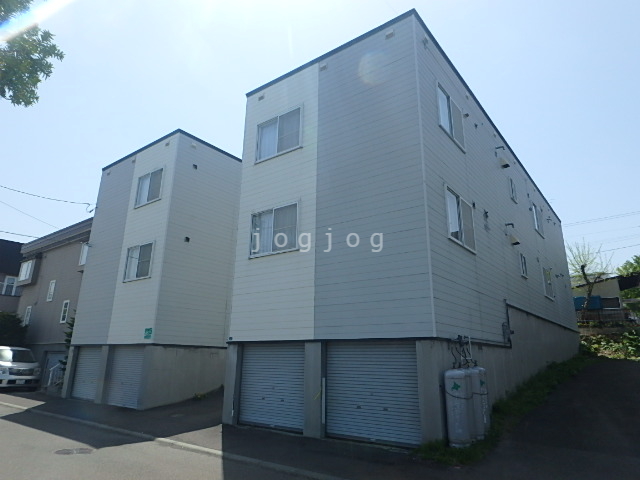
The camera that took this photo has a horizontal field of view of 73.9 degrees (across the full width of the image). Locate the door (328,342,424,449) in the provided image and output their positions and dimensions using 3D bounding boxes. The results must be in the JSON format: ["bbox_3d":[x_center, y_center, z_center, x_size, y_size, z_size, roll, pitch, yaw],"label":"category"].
[{"bbox_3d":[1.028,2.969,8.462,2.170,1.860,0.100,-11,-20,36],"label":"door"}]

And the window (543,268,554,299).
[{"bbox_3d":[9.455,1.828,17.701,0.100,1.200,1.700,-11,-20,36],"label":"window"}]

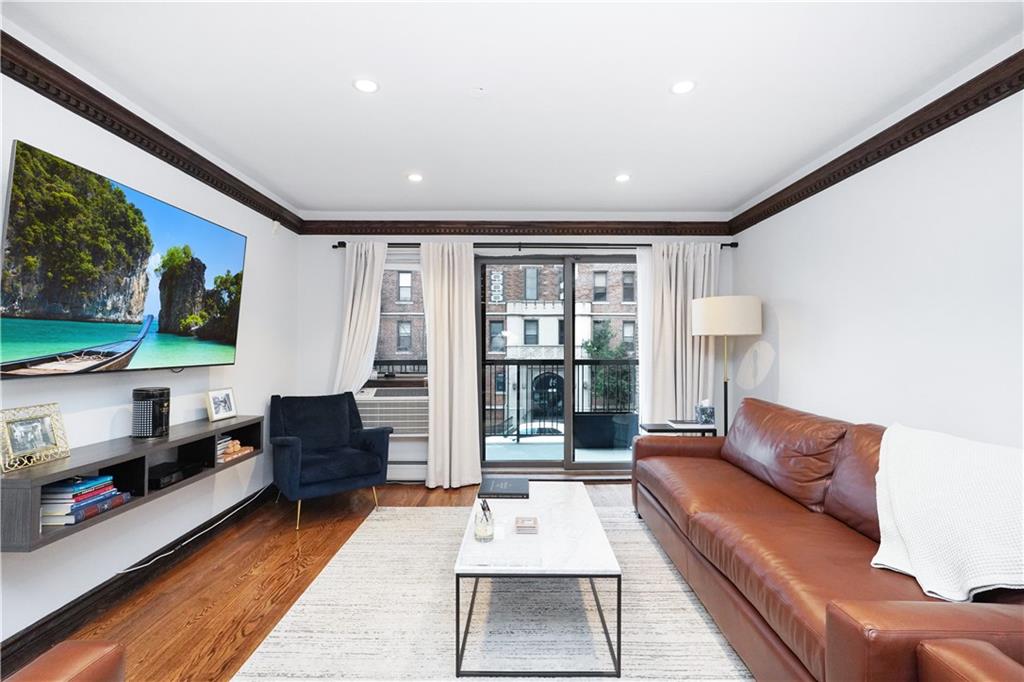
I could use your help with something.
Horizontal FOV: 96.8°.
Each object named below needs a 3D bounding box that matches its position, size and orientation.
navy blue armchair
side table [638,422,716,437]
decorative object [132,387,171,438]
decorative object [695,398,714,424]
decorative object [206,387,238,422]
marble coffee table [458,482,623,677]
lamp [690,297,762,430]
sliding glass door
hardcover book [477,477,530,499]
[{"bbox_3d":[-1.444,0.861,3.552,0.760,0.860,0.720,1,-1,-38],"label":"navy blue armchair"},{"bbox_3d":[1.339,0.994,3.674,0.542,0.598,0.214,0,-1,0],"label":"side table"},{"bbox_3d":[-1.809,0.359,2.287,0.146,0.237,0.146,0,-1,0],"label":"decorative object"},{"bbox_3d":[1.530,0.562,3.607,0.115,0.190,0.115,0,-1,0],"label":"decorative object"},{"bbox_3d":[-1.790,0.390,2.795,0.030,0.195,0.200,-11,-2,7],"label":"decorative object"},{"bbox_3d":[0.116,1.073,2.270,0.625,0.400,1.120,0,-1,2],"label":"marble coffee table"},{"bbox_3d":[1.698,0.481,3.594,0.490,1.620,0.490,0,-1,0],"label":"lamp"},{"bbox_3d":[0.496,0.197,4.198,1.664,1.987,0.100,0,-1,0],"label":"sliding glass door"},{"bbox_3d":[-0.043,0.866,2.678,0.278,0.030,0.300,0,-1,0],"label":"hardcover book"}]

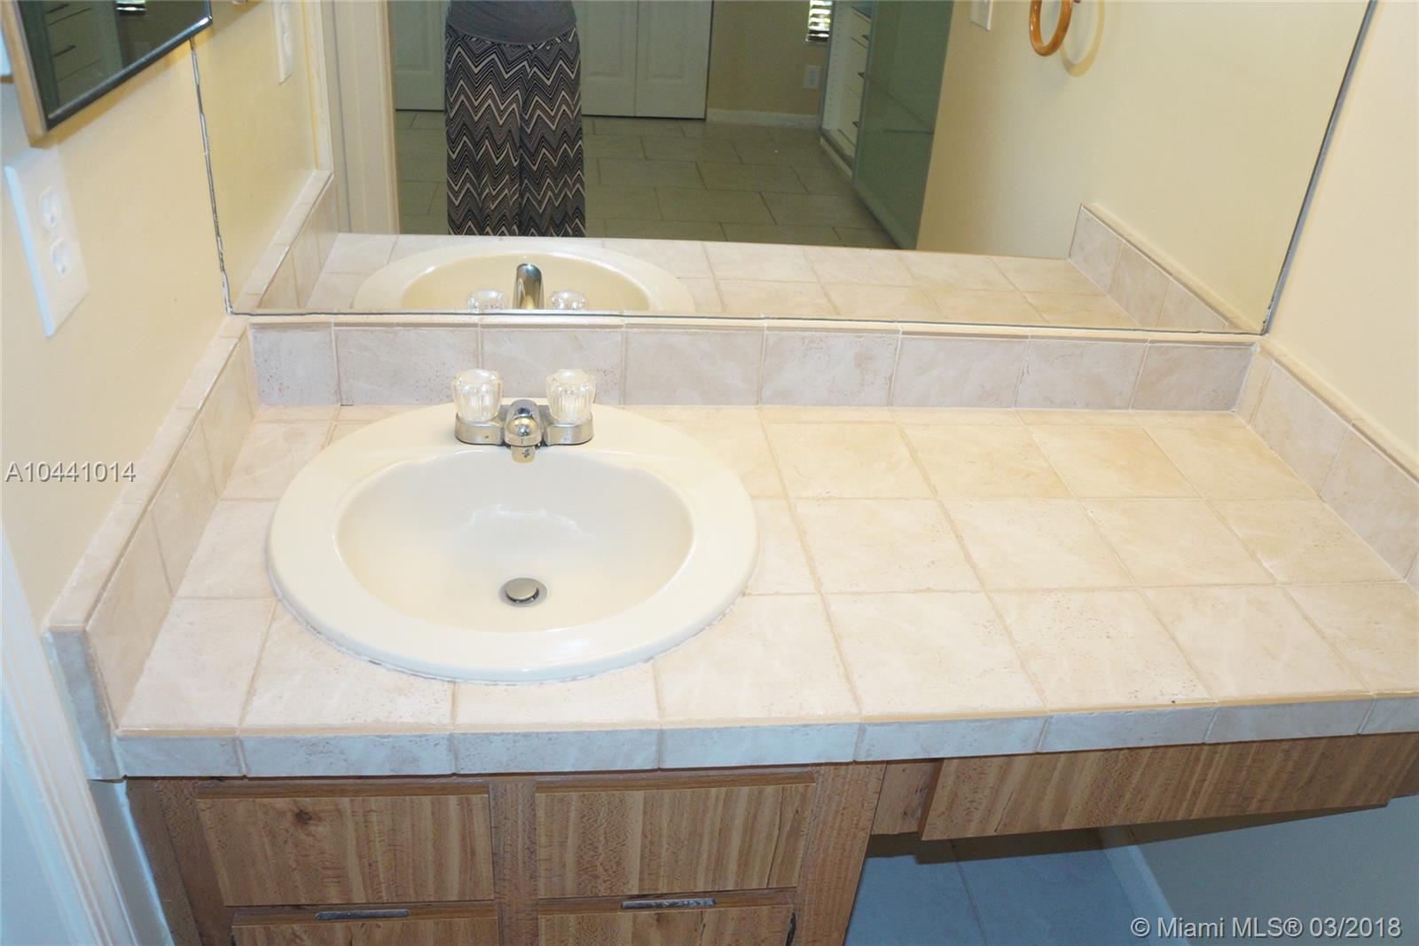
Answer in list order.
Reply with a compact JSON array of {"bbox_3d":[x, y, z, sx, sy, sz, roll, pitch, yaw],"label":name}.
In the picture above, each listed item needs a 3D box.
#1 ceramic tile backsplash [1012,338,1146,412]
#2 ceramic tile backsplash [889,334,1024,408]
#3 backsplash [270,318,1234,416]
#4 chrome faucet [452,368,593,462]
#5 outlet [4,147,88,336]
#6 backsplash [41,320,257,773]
[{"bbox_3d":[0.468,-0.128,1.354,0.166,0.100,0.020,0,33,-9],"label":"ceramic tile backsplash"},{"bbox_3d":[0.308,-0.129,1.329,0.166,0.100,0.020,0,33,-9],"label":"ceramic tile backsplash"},{"bbox_3d":[0.097,-0.133,1.300,1.245,0.103,0.028,0,33,-9],"label":"backsplash"},{"bbox_3d":[-0.198,-0.054,1.139,0.154,0.074,0.138,0,33,-9],"label":"chrome faucet"},{"bbox_3d":[-0.457,-0.162,0.743,0.008,0.115,0.076,0,33,-9],"label":"outlet"},{"bbox_3d":[-0.489,0.033,0.996,0.028,0.155,0.520,0,33,-9],"label":"backsplash"}]

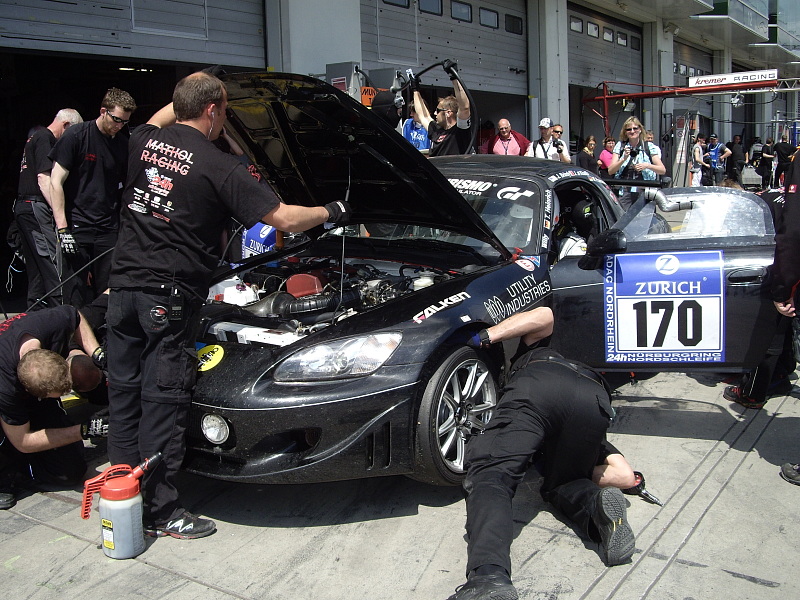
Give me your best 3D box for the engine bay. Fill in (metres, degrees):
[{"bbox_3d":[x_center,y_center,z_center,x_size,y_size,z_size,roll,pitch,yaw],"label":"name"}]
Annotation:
[{"bbox_3d":[-0.342,0.044,4.093,1.220,0.400,1.030,5,12,35],"label":"engine bay"}]

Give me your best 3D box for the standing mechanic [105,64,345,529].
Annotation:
[{"bbox_3d":[-0.715,0.003,3.476,0.650,1.820,0.780,6,13,37],"label":"standing mechanic"}]

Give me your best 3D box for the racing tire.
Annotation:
[{"bbox_3d":[0.204,0.476,3.708,0.235,0.610,0.610,5,12,35],"label":"racing tire"}]

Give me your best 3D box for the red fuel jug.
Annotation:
[{"bbox_3d":[-1.058,0.784,3.313,0.300,0.360,0.165,-3,10,-5],"label":"red fuel jug"}]

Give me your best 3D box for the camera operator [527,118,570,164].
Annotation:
[{"bbox_3d":[1.751,-1.262,10.351,0.550,1.720,0.420,0,10,13],"label":"camera operator"}]

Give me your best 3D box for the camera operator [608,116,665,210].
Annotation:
[{"bbox_3d":[2.296,-0.954,8.646,0.560,1.680,0.450,0,10,13],"label":"camera operator"}]

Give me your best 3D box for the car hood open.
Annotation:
[{"bbox_3d":[-0.247,-0.604,4.141,1.280,0.170,1.200,5,-28,35],"label":"car hood open"}]

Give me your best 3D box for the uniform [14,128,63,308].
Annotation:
[{"bbox_3d":[-2.152,-0.303,5.432,0.420,1.500,0.500,-4,10,-15],"label":"uniform"}]

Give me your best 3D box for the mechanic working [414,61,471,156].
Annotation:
[{"bbox_3d":[0.374,-0.858,7.082,0.500,2.060,0.530,-10,13,-38],"label":"mechanic working"}]

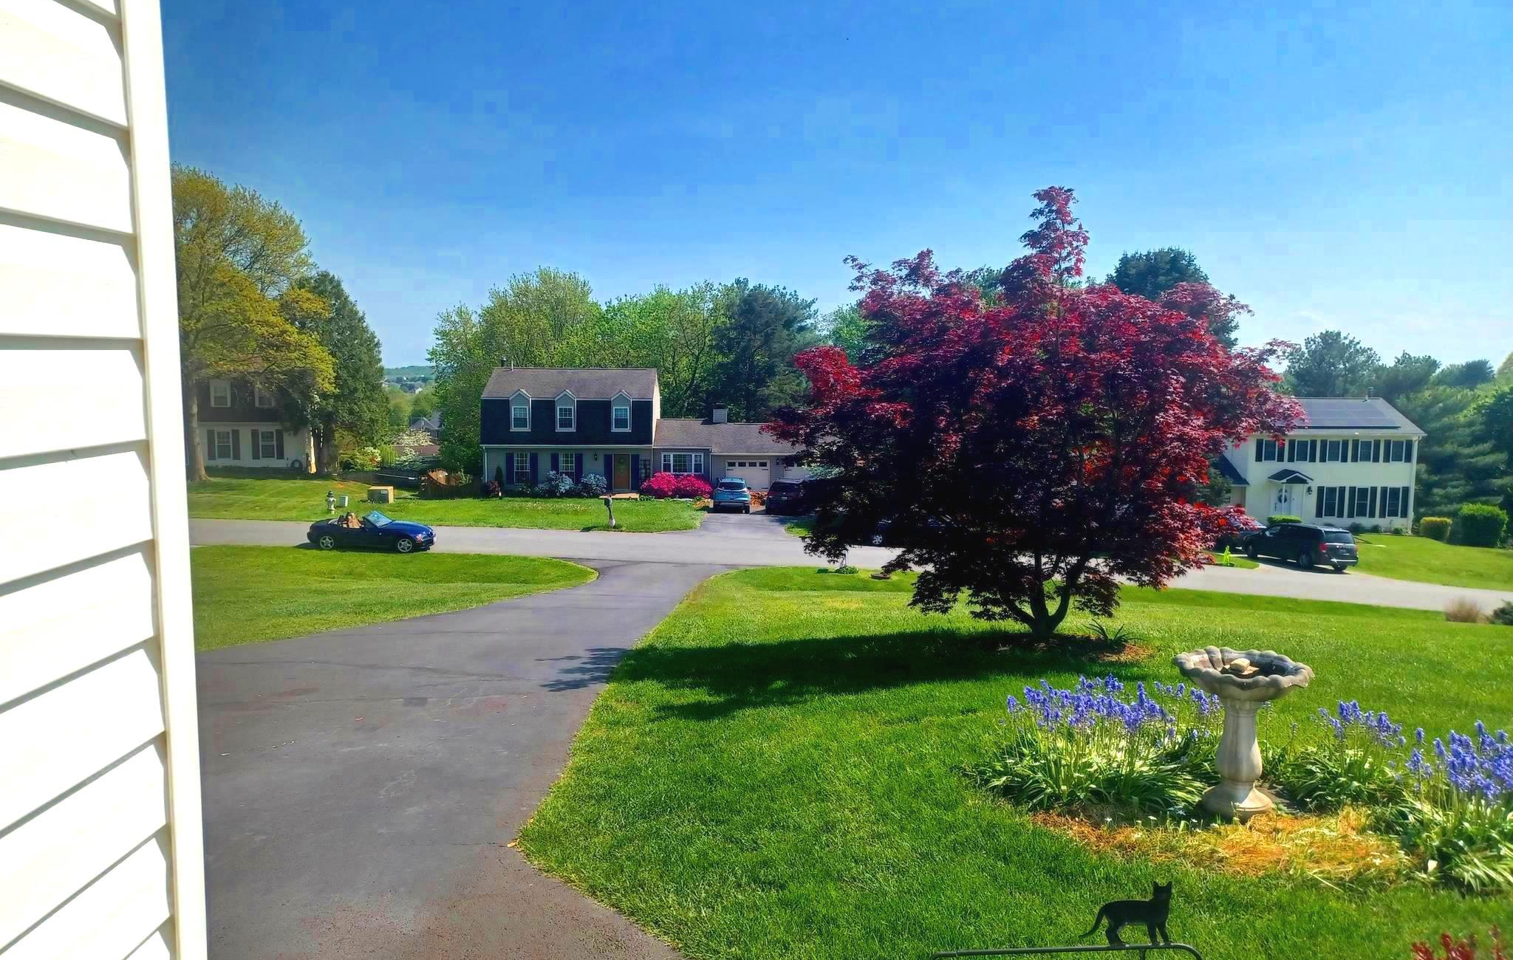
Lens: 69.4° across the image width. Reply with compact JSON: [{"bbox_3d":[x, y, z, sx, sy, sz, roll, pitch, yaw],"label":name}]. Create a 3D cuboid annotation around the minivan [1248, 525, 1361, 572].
[{"bbox_3d":[23.350,2.736,47.261,2.000,1.750,5.140,2,4,-17],"label":"minivan"}]

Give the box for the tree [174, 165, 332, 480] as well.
[{"bbox_3d":[-27.320,-7.663,52.520,12.000,15.500,11.700,0,5,0],"label":"tree"}]

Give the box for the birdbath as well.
[{"bbox_3d":[2.012,1.061,4.535,0.530,0.620,0.530,0,5,0],"label":"birdbath"}]

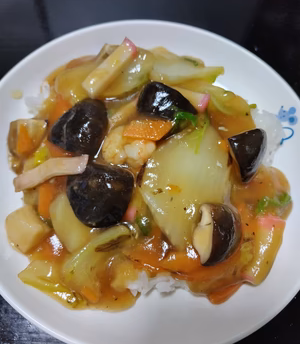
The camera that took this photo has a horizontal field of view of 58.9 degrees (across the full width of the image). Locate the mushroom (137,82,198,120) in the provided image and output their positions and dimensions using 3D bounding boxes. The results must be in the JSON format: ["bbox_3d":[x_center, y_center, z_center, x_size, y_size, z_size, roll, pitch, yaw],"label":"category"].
[{"bbox_3d":[0.015,-0.053,0.200,0.040,0.018,0.024,13,76,-5],"label":"mushroom"}]

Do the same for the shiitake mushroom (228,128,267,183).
[{"bbox_3d":[0.072,-0.013,0.195,0.028,0.016,0.037,-8,70,-14],"label":"shiitake mushroom"}]

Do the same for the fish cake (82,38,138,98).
[{"bbox_3d":[-0.032,-0.085,0.213,0.012,0.010,0.057,36,78,10],"label":"fish cake"}]

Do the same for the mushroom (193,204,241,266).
[{"bbox_3d":[0.042,0.047,0.177,0.025,0.017,0.036,31,62,-36],"label":"mushroom"}]

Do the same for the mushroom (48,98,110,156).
[{"bbox_3d":[-0.045,-0.029,0.185,0.035,0.018,0.043,42,75,16],"label":"mushroom"}]

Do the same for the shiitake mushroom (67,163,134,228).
[{"bbox_3d":[-0.033,0.015,0.169,0.039,0.018,0.037,6,74,-3],"label":"shiitake mushroom"}]

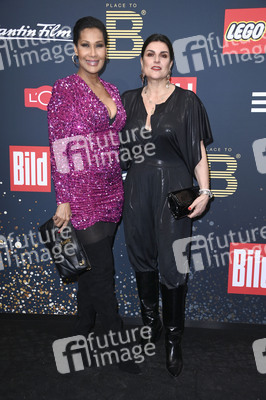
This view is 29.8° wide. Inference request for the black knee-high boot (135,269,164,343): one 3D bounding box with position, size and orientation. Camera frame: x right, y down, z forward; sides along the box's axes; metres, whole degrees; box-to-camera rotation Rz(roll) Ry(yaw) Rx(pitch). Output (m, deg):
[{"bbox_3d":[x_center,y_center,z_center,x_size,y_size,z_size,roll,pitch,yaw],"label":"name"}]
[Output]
[{"bbox_3d":[0.079,0.621,2.856,0.140,0.500,0.260,8,14,31],"label":"black knee-high boot"}]

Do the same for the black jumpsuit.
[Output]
[{"bbox_3d":[0.156,-0.064,2.593,0.500,1.030,0.330,2,12,8],"label":"black jumpsuit"}]

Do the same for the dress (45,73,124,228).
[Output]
[{"bbox_3d":[-0.233,-0.243,2.525,0.420,0.770,0.300,-7,14,-32],"label":"dress"}]

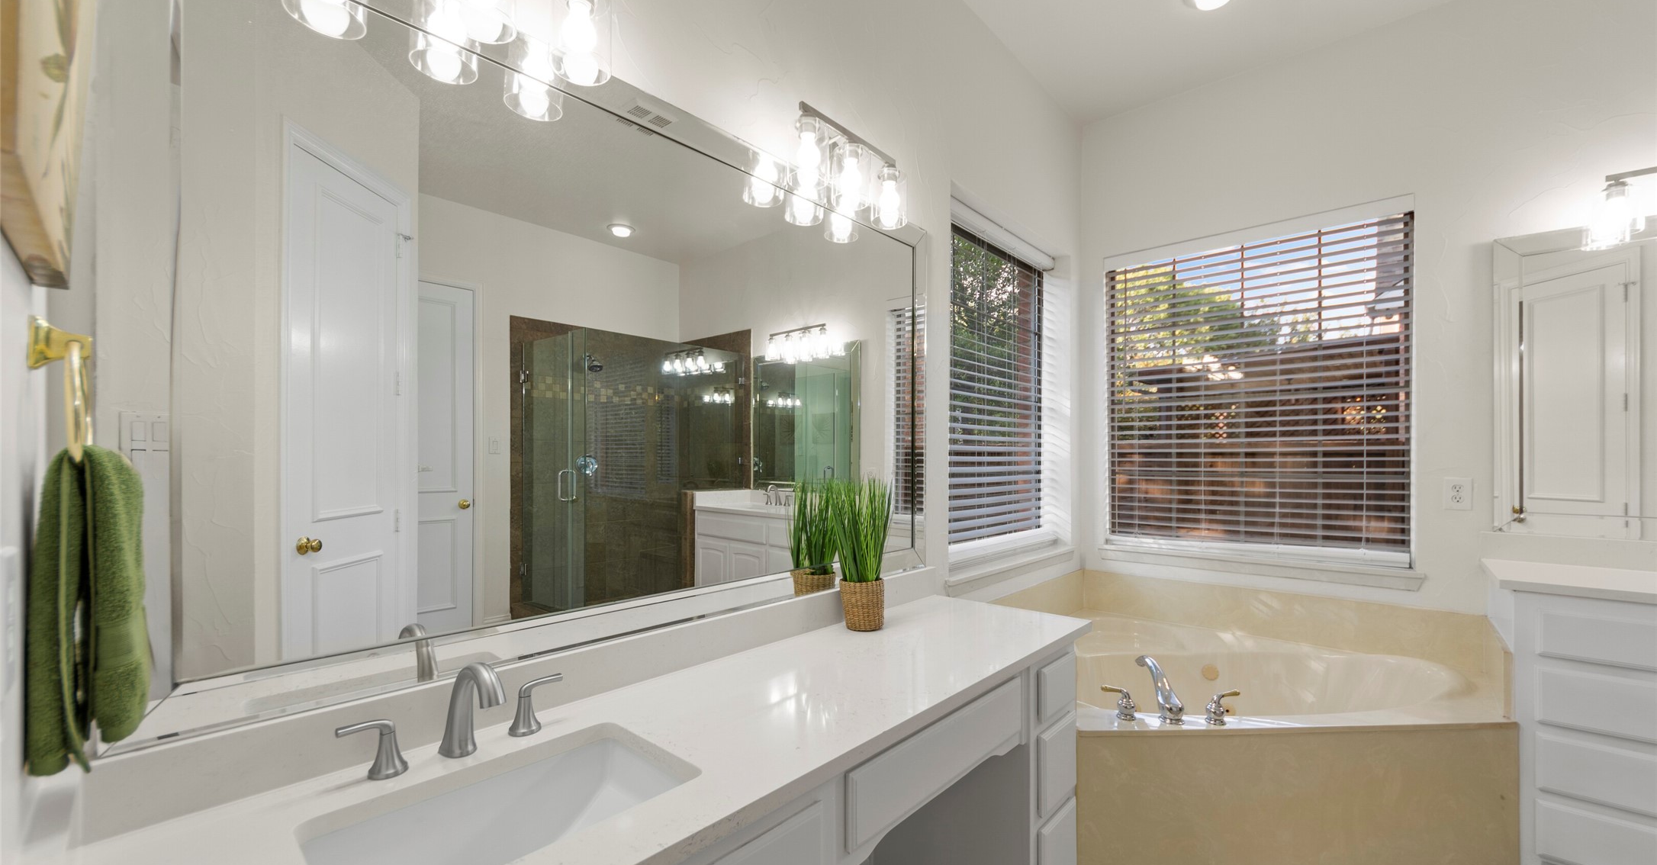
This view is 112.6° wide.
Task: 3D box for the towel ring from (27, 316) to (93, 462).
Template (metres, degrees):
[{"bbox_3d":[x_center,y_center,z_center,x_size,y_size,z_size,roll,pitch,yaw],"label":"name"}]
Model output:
[{"bbox_3d":[-0.800,-0.031,0.591,0.150,0.175,0.068,-2,-2,42],"label":"towel ring"}]

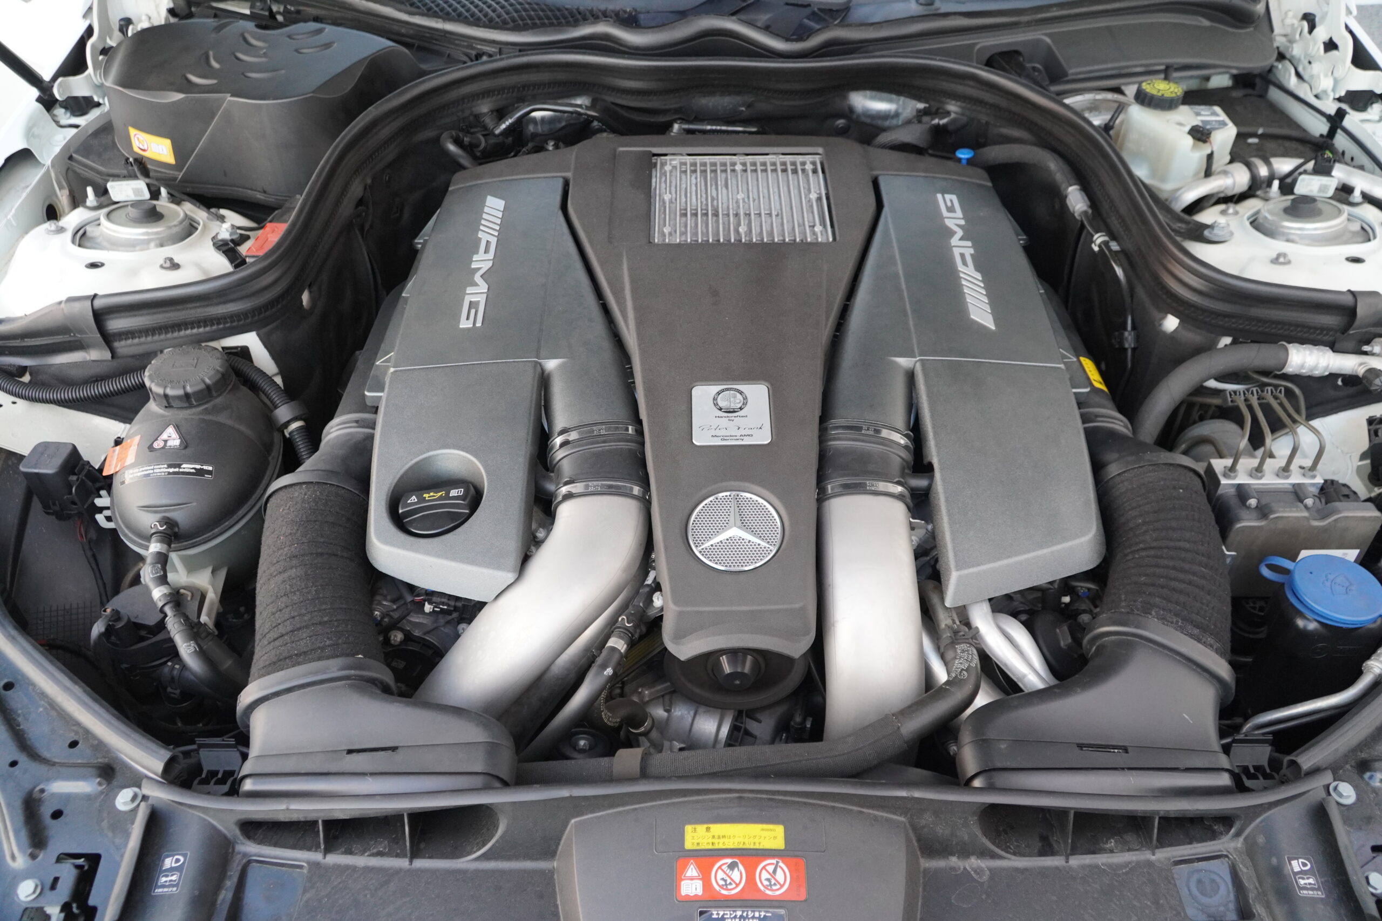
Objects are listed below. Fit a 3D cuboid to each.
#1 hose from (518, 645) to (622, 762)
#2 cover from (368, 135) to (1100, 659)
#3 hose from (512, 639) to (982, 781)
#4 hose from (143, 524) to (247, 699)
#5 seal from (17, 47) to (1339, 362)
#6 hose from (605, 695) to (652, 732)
[{"bbox_3d":[-0.096,0.192,0.822,0.088,0.085,0.085,0,42,0],"label":"hose"},{"bbox_3d":[0.034,-0.088,0.920,0.573,0.170,0.575,0,42,0],"label":"cover"},{"bbox_3d":[0.046,0.186,0.787,0.352,0.070,0.140,0,42,0],"label":"hose"},{"bbox_3d":[-0.388,0.126,0.820,0.105,0.145,0.100,0,42,0],"label":"hose"},{"bbox_3d":[0.000,-0.254,1.022,1.220,0.150,0.400,0,42,0],"label":"seal"},{"bbox_3d":[-0.056,0.214,0.868,0.044,0.036,0.040,0,42,0],"label":"hose"}]

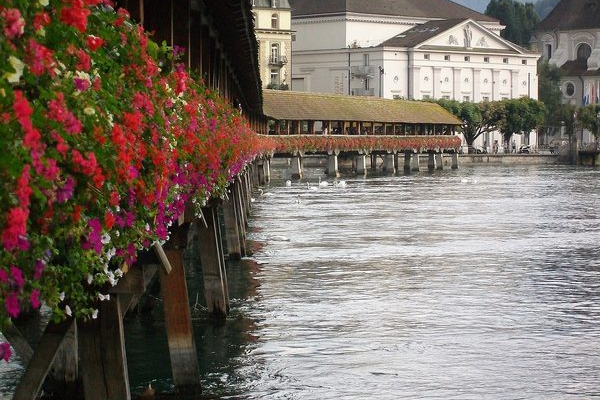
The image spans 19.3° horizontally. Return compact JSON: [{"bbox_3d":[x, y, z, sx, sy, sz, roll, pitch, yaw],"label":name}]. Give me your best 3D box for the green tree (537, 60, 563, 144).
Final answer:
[{"bbox_3d":[33.587,-12.856,238.000,3.600,12.115,3.600,-1,2,0],"label":"green tree"}]

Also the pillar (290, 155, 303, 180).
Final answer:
[{"bbox_3d":[-0.287,-2.727,145.000,0.650,2.009,0.550,0,2,19],"label":"pillar"}]

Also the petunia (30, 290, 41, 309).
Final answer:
[{"bbox_3d":[-0.898,0.338,6.000,0.045,0.067,0.038,-2,2,-34],"label":"petunia"}]

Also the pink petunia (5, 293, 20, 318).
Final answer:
[{"bbox_3d":[-0.927,0.340,5.700,0.055,0.074,0.045,-2,2,-30],"label":"pink petunia"}]

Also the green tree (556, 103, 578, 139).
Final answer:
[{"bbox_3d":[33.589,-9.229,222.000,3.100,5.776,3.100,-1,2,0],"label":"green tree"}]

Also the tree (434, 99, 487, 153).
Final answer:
[{"bbox_3d":[20.034,-9.115,220.000,6.600,6.782,6.300,-1,2,0],"label":"tree"}]

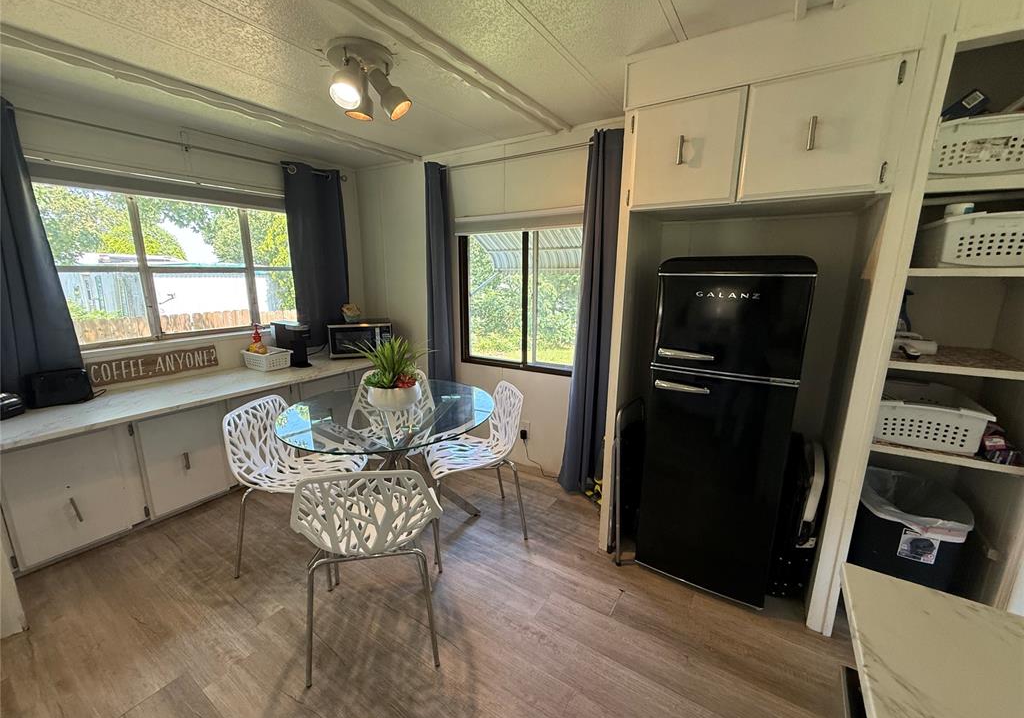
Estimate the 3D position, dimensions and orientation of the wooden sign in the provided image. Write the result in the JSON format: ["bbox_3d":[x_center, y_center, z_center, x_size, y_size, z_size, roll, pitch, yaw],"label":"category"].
[{"bbox_3d":[-2.585,0.032,3.040,0.025,0.170,0.760,8,14,32],"label":"wooden sign"}]

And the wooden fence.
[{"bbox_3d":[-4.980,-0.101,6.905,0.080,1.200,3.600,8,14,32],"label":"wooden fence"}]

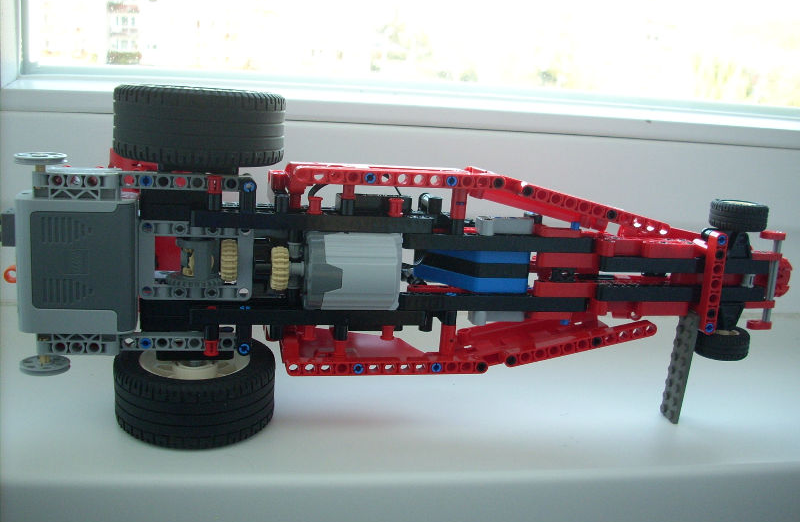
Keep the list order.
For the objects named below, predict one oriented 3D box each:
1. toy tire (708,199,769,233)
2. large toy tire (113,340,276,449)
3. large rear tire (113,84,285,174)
[{"bbox_3d":[0.186,-0.025,0.471,0.030,0.014,0.030,2,11,-10],"label":"toy tire"},{"bbox_3d":[-0.105,0.066,0.440,0.081,0.035,0.081,2,11,-10],"label":"large toy tire"},{"bbox_3d":[-0.097,-0.066,0.415,0.081,0.035,0.081,2,11,-10],"label":"large rear tire"}]

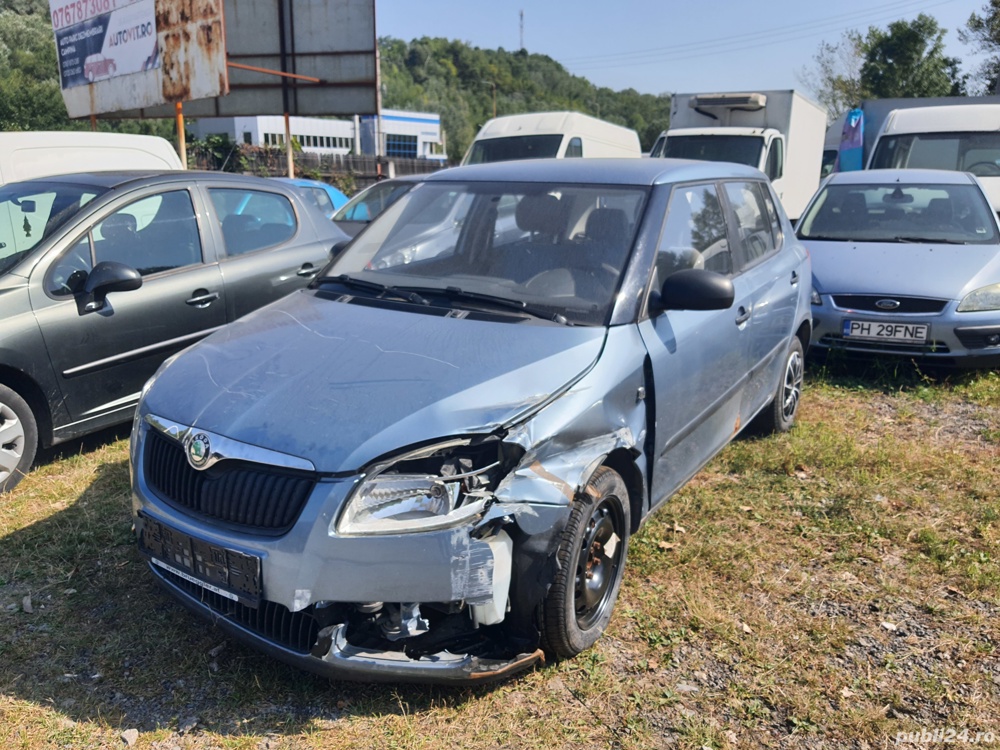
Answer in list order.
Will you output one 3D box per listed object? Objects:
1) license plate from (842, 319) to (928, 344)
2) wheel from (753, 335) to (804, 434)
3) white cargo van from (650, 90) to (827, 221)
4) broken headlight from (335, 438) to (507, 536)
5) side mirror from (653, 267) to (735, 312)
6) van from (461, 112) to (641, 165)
[{"bbox_3d":[2.670,-0.305,5.210,0.520,0.115,0.020,6,16,26],"label":"license plate"},{"bbox_3d":[1.570,0.050,4.255,0.190,0.580,0.580,10,17,32],"label":"wheel"},{"bbox_3d":[4.675,-3.834,14.810,2.150,3.000,6.250,9,16,28],"label":"white cargo van"},{"bbox_3d":[-0.184,0.275,1.839,0.360,0.250,0.370,10,17,32],"label":"broken headlight"},{"bbox_3d":[0.665,-0.283,2.547,0.240,0.150,0.130,10,17,32],"label":"side mirror"},{"bbox_3d":[0.881,-3.316,13.565,2.050,2.520,5.700,8,16,25],"label":"van"}]

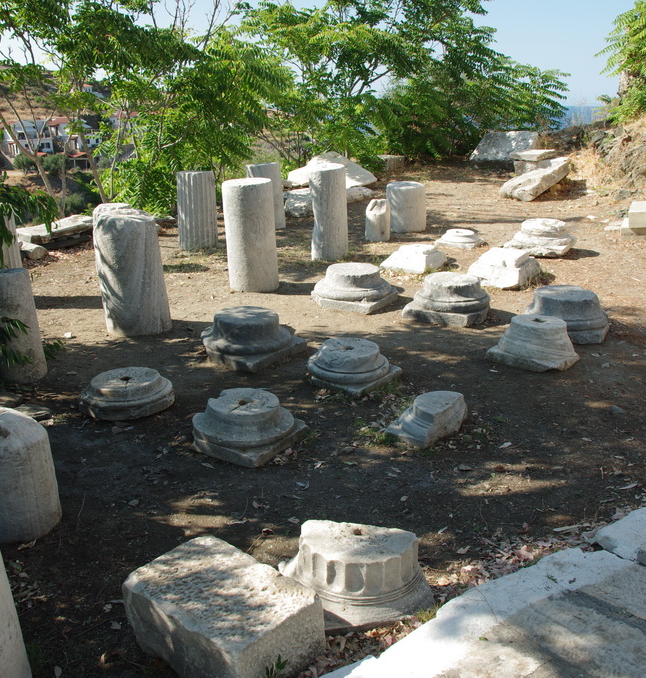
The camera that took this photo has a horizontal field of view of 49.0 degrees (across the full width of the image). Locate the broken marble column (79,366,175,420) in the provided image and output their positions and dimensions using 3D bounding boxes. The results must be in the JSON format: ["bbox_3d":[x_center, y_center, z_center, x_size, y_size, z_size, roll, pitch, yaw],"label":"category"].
[{"bbox_3d":[-1.186,0.314,4.309,0.565,0.165,0.543,-1,18,0],"label":"broken marble column"}]

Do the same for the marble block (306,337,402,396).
[{"bbox_3d":[0.176,0.158,4.717,0.470,0.195,0.470,11,22,34],"label":"marble block"}]

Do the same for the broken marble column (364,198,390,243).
[{"bbox_3d":[0.694,-1.530,9.067,0.310,0.530,0.310,-1,18,0],"label":"broken marble column"}]

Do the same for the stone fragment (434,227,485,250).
[{"bbox_3d":[1.789,-1.311,9.212,0.463,0.161,0.462,16,25,42],"label":"stone fragment"}]

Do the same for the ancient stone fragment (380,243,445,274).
[{"bbox_3d":[1.035,-0.932,8.061,0.560,0.189,0.564,11,22,33],"label":"ancient stone fragment"}]

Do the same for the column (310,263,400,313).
[{"bbox_3d":[0.306,-0.500,6.604,0.606,0.307,0.598,11,22,32],"label":"column"}]

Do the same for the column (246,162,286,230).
[{"bbox_3d":[-0.776,-1.948,9.669,0.472,0.846,0.472,-3,18,1],"label":"column"}]

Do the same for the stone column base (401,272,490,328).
[{"bbox_3d":[1.073,-0.361,6.108,0.573,0.325,0.557,10,21,30],"label":"stone column base"}]

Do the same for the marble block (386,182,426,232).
[{"bbox_3d":[1.159,-1.800,9.716,0.500,0.600,0.500,-1,18,0],"label":"marble block"}]

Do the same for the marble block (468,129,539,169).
[{"bbox_3d":[4.439,-4.624,17.376,1.600,0.780,0.750,0,18,5],"label":"marble block"}]

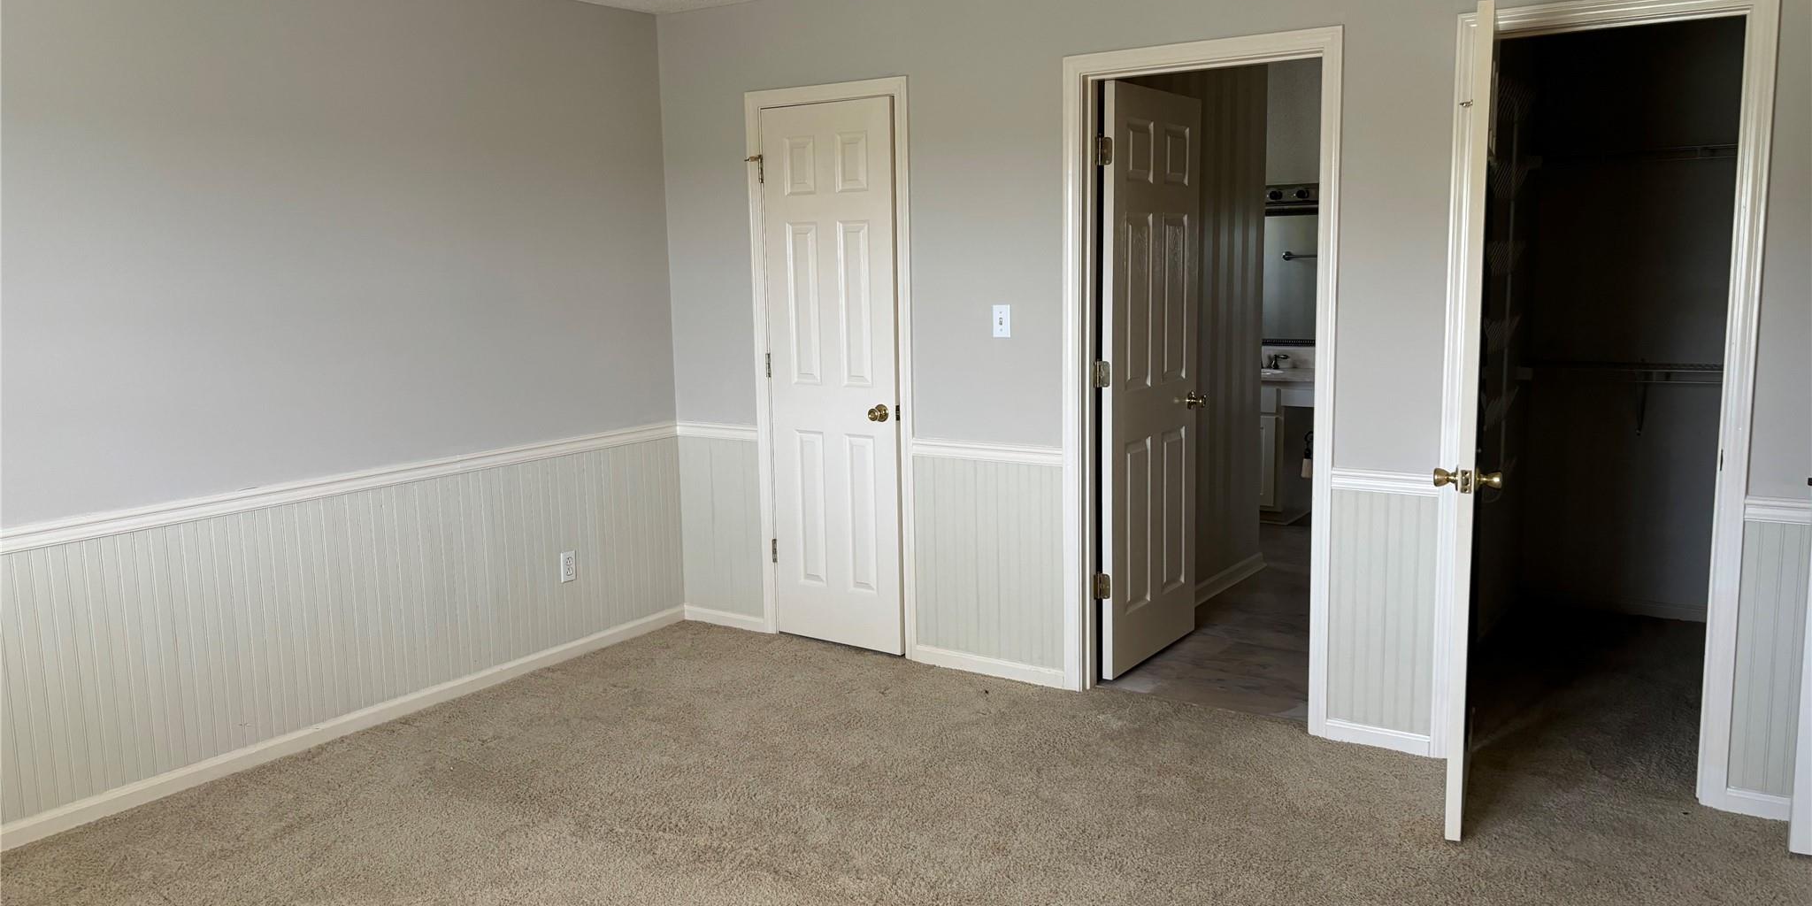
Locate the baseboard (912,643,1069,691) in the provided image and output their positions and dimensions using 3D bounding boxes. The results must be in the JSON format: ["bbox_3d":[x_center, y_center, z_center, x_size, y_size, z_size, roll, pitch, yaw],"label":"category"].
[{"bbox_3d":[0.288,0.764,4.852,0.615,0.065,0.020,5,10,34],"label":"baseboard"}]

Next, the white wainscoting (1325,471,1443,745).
[{"bbox_3d":[1.408,0.470,4.032,0.310,0.835,0.040,5,10,34],"label":"white wainscoting"}]

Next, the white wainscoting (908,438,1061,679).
[{"bbox_3d":[0.280,0.383,4.796,0.605,0.835,0.040,5,10,34],"label":"white wainscoting"}]

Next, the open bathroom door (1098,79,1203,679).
[{"bbox_3d":[0.894,-0.255,4.905,0.036,2.030,0.750,5,10,34],"label":"open bathroom door"}]

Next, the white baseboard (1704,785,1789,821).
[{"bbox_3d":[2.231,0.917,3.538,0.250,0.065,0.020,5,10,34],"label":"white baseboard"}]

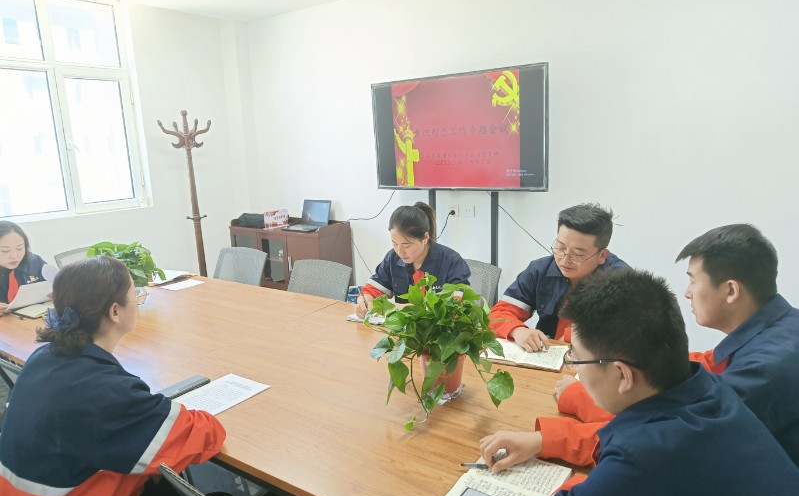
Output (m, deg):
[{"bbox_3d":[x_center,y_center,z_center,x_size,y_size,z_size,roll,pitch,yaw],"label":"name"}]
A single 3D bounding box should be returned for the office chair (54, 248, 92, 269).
[{"bbox_3d":[-1.906,0.469,3.568,0.580,0.930,0.580,5,13,35],"label":"office chair"}]

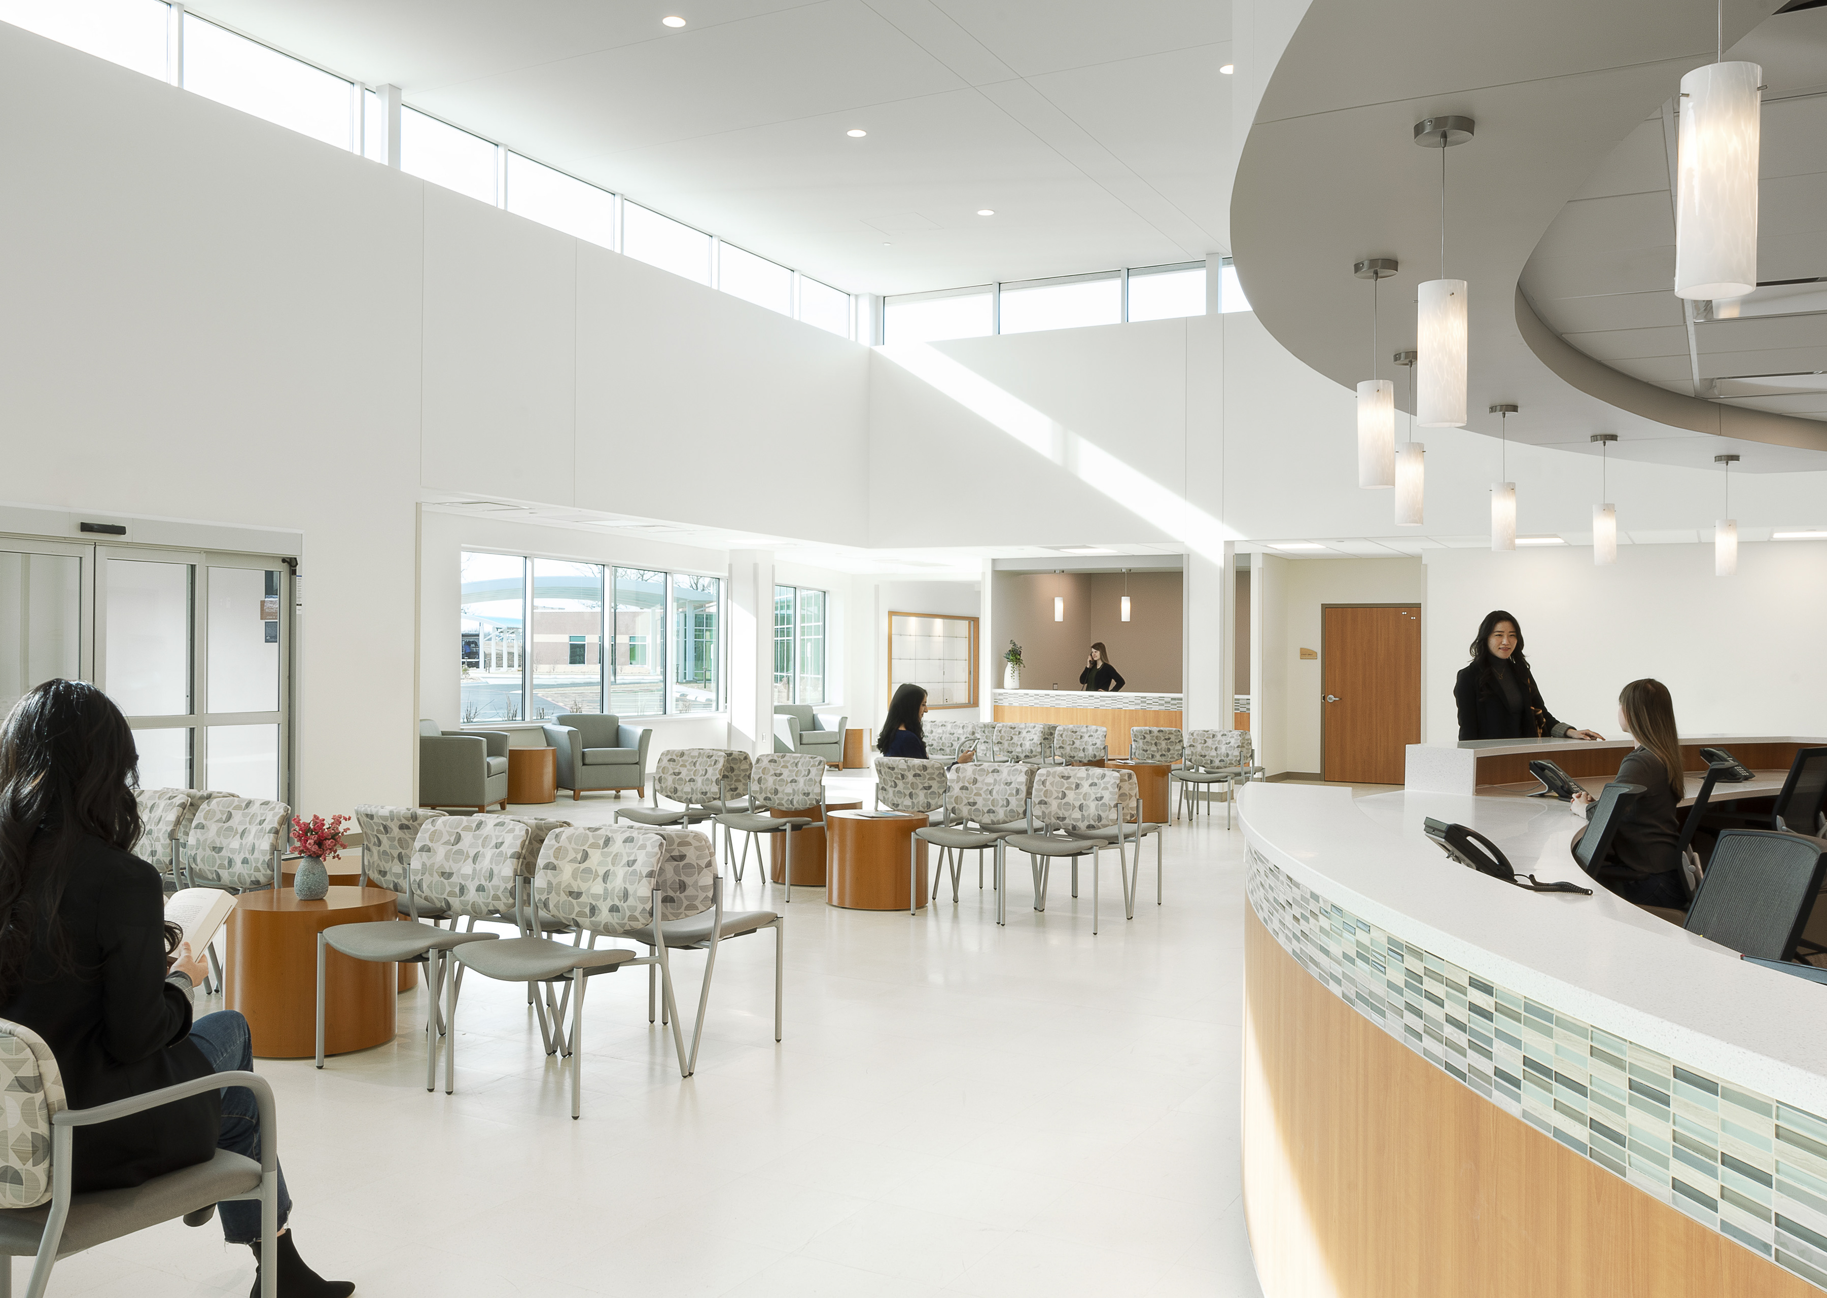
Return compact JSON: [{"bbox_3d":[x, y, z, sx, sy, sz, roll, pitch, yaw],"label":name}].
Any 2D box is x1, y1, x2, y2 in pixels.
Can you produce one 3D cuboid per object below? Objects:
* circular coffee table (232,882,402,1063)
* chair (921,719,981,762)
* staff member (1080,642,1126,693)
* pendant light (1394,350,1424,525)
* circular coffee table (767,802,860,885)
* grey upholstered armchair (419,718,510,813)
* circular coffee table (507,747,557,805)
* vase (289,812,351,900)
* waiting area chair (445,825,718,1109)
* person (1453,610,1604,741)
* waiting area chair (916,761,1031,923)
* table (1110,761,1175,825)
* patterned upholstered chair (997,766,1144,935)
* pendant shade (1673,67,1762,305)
[{"bbox_3d":[-2.250,1.199,5.479,0.590,0.515,0.590,0,-1,0],"label":"circular coffee table"},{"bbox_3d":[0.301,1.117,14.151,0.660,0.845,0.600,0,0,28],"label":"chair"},{"bbox_3d":[2.464,0.770,19.150,0.550,1.685,0.380,0,0,30],"label":"staff member"},{"bbox_3d":[1.828,-0.770,5.373,0.127,0.619,0.127,0,0,28],"label":"pendant light"},{"bbox_3d":[-0.632,1.251,9.550,0.610,0.520,0.610,1,0,0],"label":"circular coffee table"},{"bbox_3d":[-4.226,1.090,13.461,0.800,0.850,0.860,0,-1,4],"label":"grey upholstered armchair"},{"bbox_3d":[-3.867,1.268,14.589,0.600,0.520,0.600,0,-1,0],"label":"circular coffee table"},{"bbox_3d":[-2.276,0.787,5.601,0.235,0.340,0.225,0,0,28],"label":"vase"},{"bbox_3d":[-1.167,1.061,4.981,0.565,0.845,0.580,0,0,28],"label":"waiting area chair"},{"bbox_3d":[3.129,0.666,7.500,0.690,1.730,0.400,1,0,-6],"label":"person"},{"bbox_3d":[0.360,1.090,8.396,0.565,0.845,0.580,0,0,28],"label":"waiting area chair"},{"bbox_3d":[2.051,1.304,13.300,0.610,0.520,0.610,0,0,29],"label":"table"},{"bbox_3d":[0.869,1.094,8.103,0.560,0.840,0.590,0,0,29],"label":"patterned upholstered chair"},{"bbox_3d":[1.108,-0.643,2.010,0.100,0.295,0.100,0,-1,0],"label":"pendant shade"}]

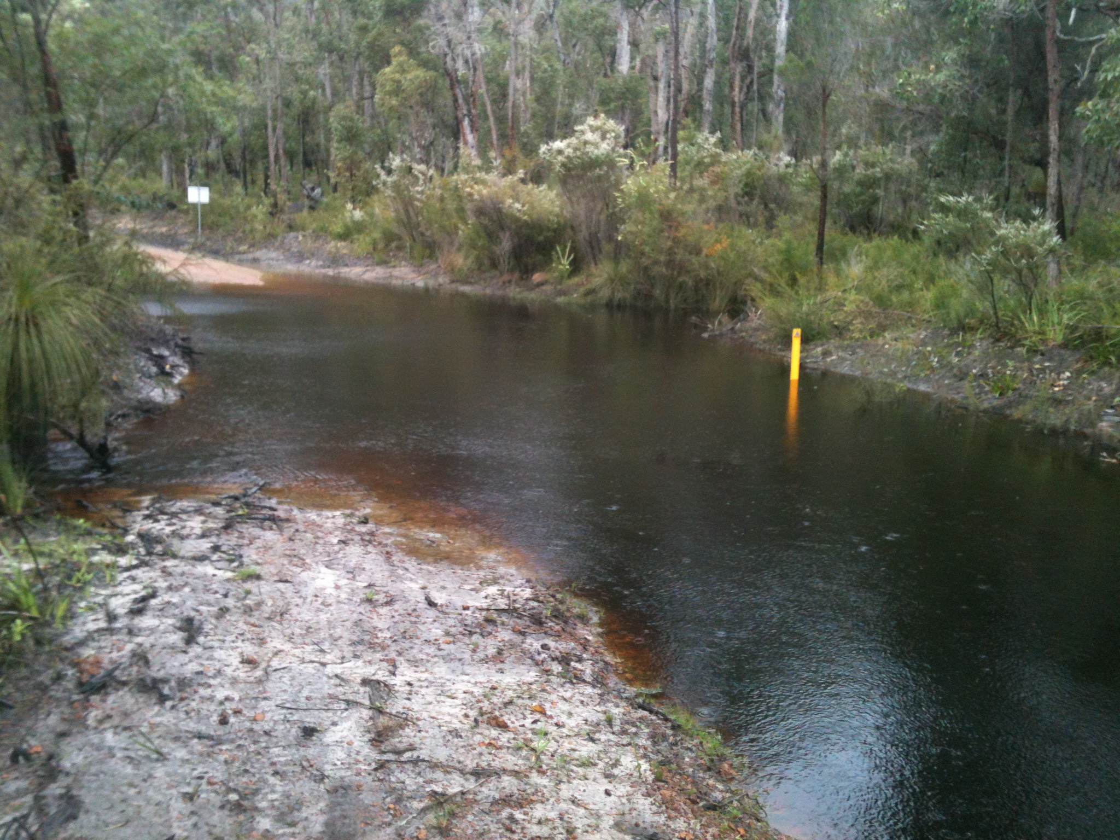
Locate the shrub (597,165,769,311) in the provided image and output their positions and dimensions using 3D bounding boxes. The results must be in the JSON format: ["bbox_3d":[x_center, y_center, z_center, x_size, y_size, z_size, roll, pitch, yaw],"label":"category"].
[{"bbox_3d":[1.620,-2.440,14.940,2.200,1.850,1.800,0,13,0],"label":"shrub"}]

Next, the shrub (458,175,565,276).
[{"bbox_3d":[-0.690,-2.930,16.770,1.600,1.480,1.450,0,13,0],"label":"shrub"}]

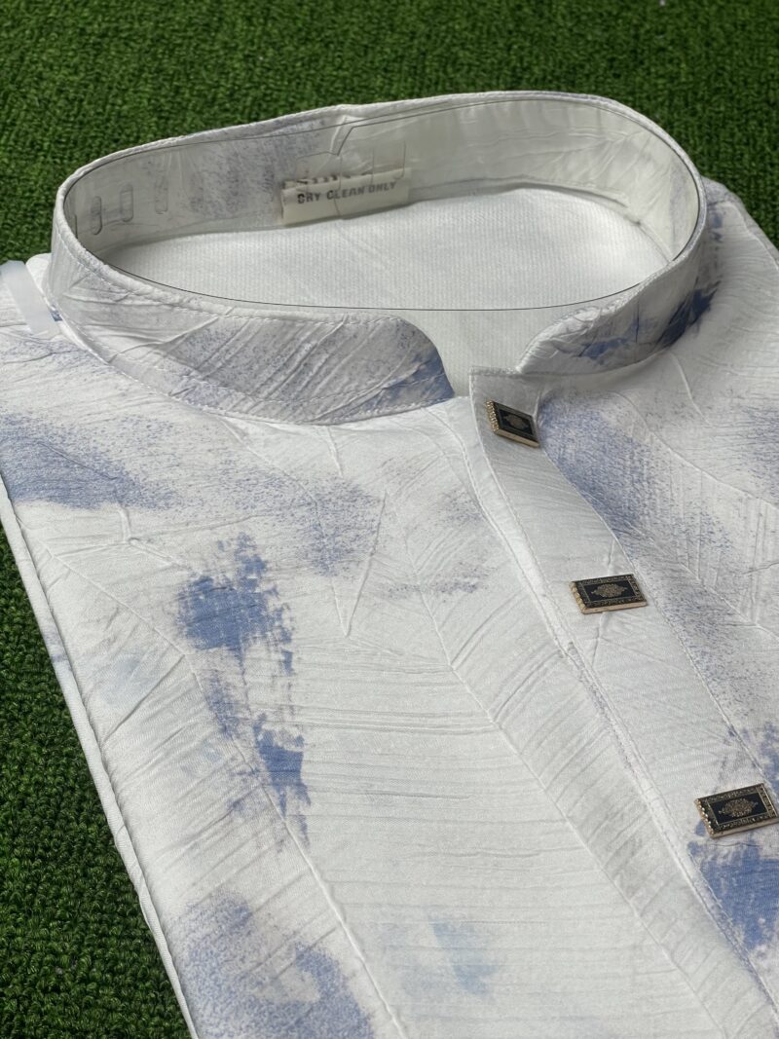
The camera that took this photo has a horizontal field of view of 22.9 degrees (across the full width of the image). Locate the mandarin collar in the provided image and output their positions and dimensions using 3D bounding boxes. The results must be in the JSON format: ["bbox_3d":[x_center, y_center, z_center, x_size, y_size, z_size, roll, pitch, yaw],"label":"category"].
[{"bbox_3d":[-0.001,-0.068,0.491,0.165,0.041,0.080,-12,50,-18],"label":"mandarin collar"}]

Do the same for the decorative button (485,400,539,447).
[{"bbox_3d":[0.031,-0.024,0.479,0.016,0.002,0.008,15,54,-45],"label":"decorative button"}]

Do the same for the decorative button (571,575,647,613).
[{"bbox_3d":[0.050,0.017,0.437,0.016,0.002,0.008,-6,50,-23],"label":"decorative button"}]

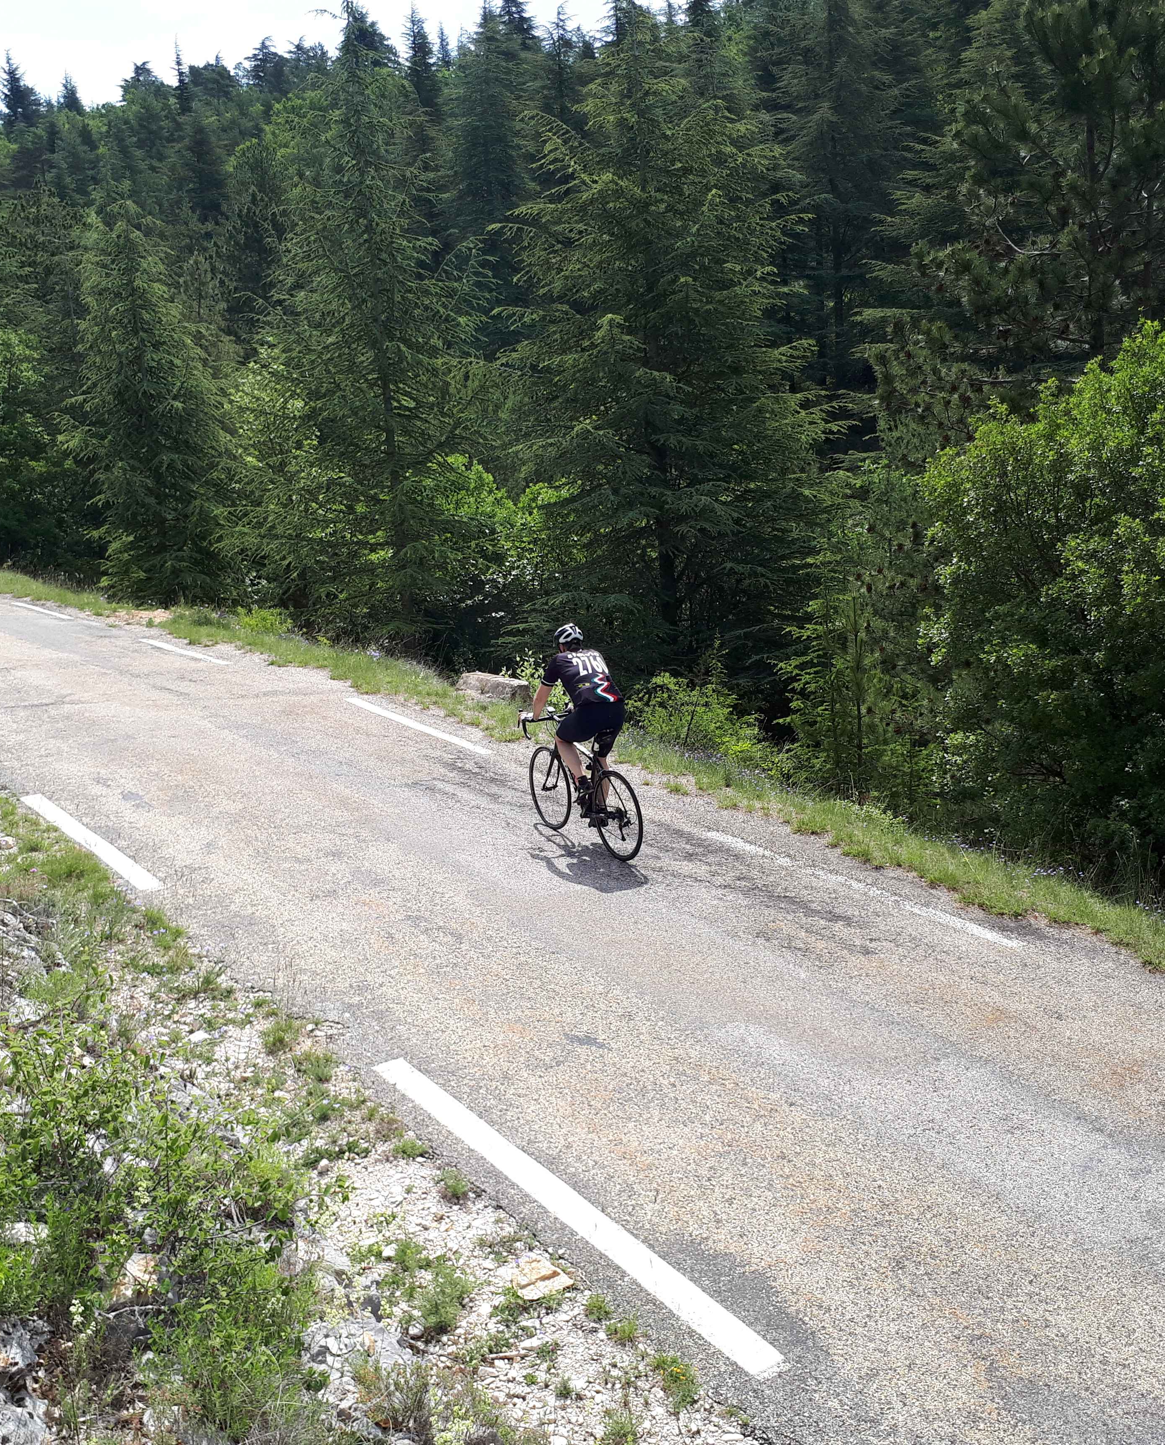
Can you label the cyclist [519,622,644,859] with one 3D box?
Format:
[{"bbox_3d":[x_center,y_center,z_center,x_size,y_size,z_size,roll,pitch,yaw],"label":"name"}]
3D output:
[{"bbox_3d":[-0.028,0.111,11.494,0.480,1.670,1.680,-10,13,-30],"label":"cyclist"}]

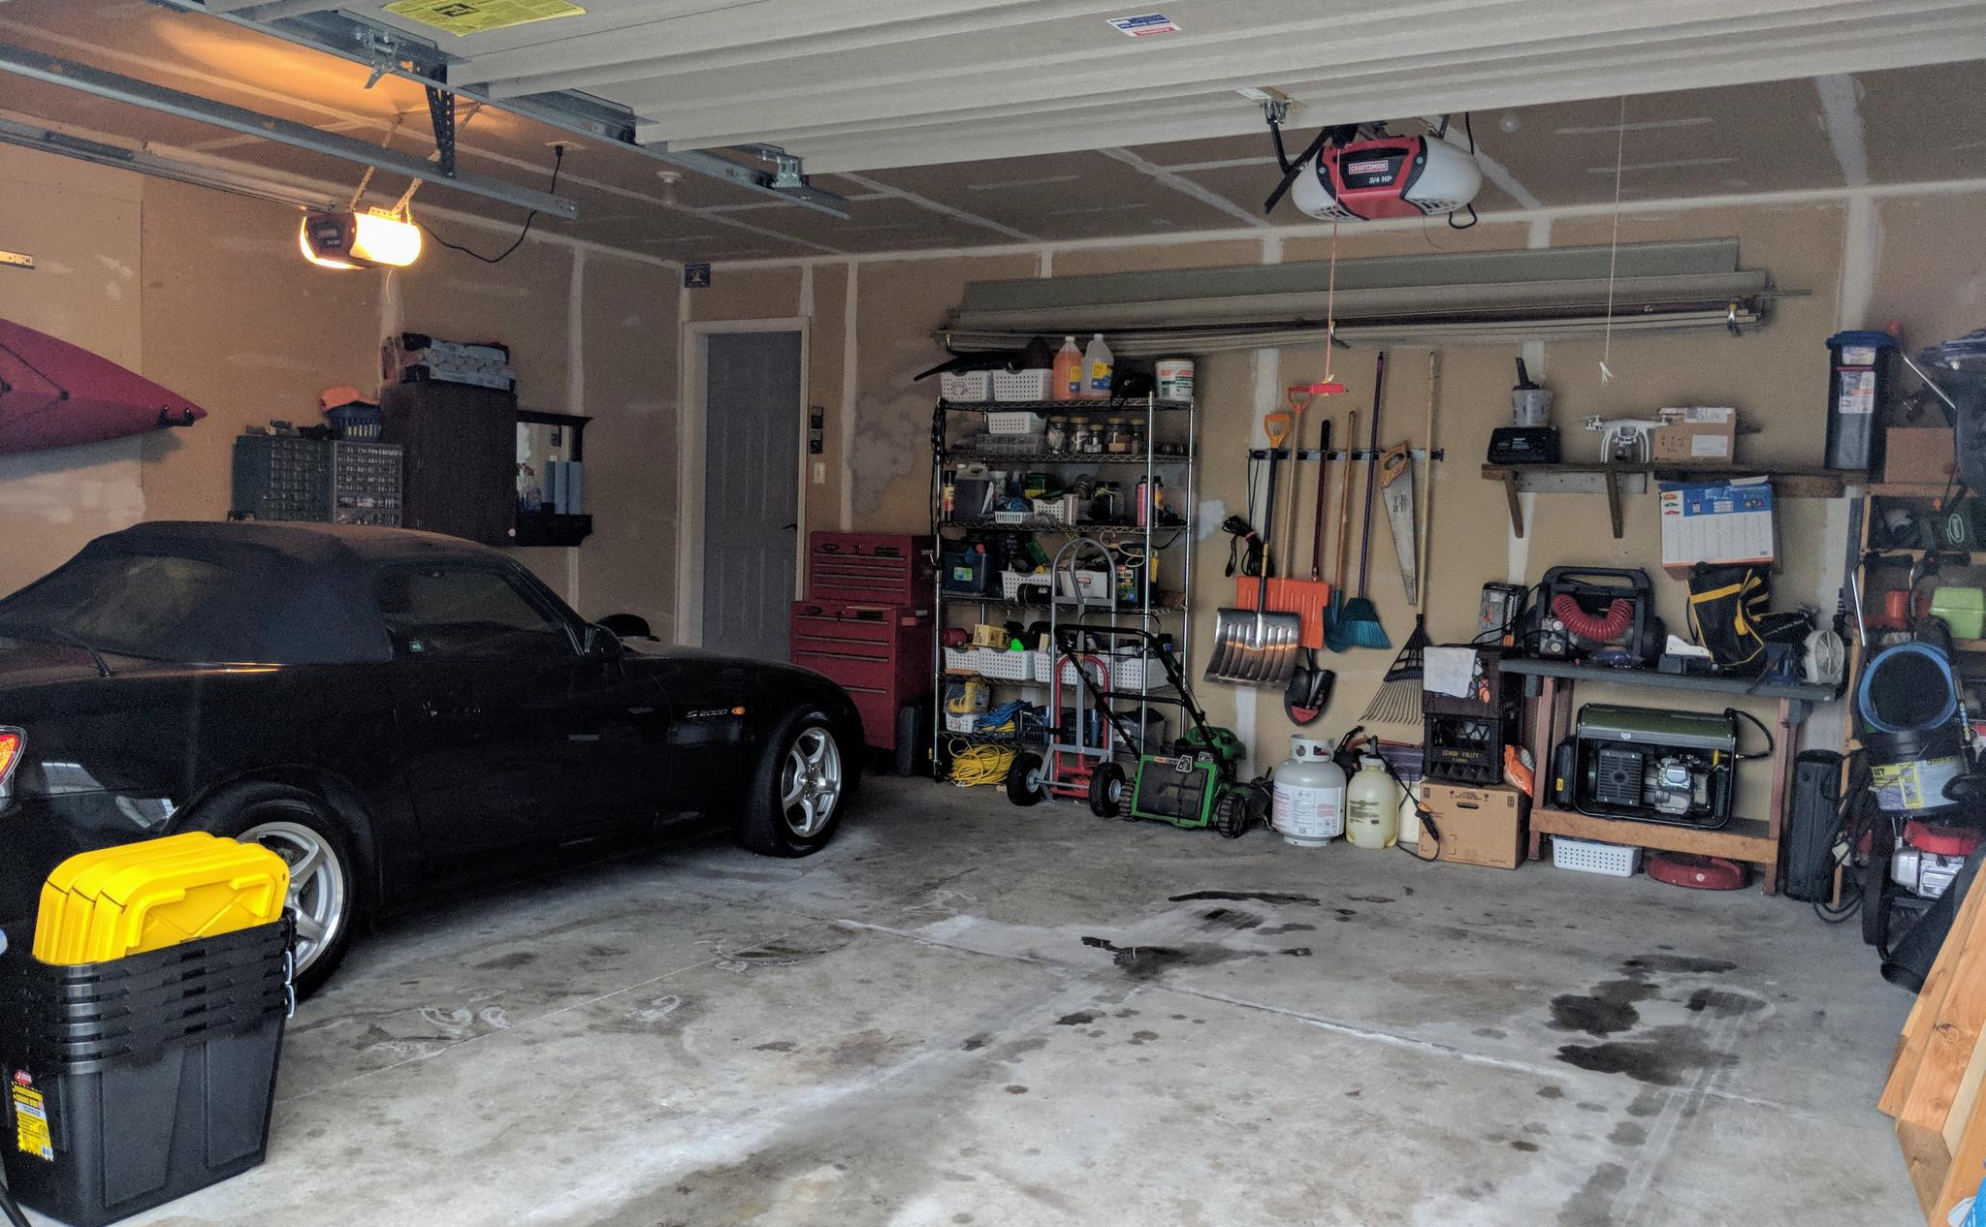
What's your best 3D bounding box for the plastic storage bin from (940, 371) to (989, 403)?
[{"bbox_3d":[-0.070,-1.142,7.911,0.273,0.148,0.320,4,4,30],"label":"plastic storage bin"}]

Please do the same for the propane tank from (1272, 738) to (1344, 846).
[{"bbox_3d":[1.402,0.777,6.843,0.308,0.459,0.308,4,4,31],"label":"propane tank"}]

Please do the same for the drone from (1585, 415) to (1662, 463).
[{"bbox_3d":[2.624,-0.717,6.423,0.285,0.195,0.285,3,4,14],"label":"drone"}]

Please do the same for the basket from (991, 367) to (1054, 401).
[{"bbox_3d":[0.203,-1.123,7.755,0.276,0.148,0.320,4,4,30],"label":"basket"}]

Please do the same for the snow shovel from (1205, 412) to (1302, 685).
[{"bbox_3d":[1.292,-0.306,7.542,0.450,1.310,0.180,4,4,31],"label":"snow shovel"}]

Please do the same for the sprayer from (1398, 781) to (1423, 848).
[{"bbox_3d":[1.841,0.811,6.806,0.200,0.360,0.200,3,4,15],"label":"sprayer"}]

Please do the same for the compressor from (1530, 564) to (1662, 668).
[{"bbox_3d":[2.590,0.012,6.695,0.490,0.410,0.290,4,4,31],"label":"compressor"}]

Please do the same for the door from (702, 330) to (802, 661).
[{"bbox_3d":[-1.408,-0.654,9.263,0.792,2.030,0.045,4,4,30],"label":"door"}]

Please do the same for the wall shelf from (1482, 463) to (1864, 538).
[{"bbox_3d":[2.848,-0.463,6.580,1.460,0.300,0.310,4,4,31],"label":"wall shelf"}]

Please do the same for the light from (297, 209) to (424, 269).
[{"bbox_3d":[-2.258,-1.345,5.556,0.360,0.175,0.280,4,4,31],"label":"light"}]

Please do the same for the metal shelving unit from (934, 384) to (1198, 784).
[{"bbox_3d":[0.344,-0.092,7.914,1.220,1.980,0.460,4,4,31],"label":"metal shelving unit"}]

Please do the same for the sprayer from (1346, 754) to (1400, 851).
[{"bbox_3d":[1.640,0.775,6.648,0.215,0.440,0.215,4,4,26],"label":"sprayer"}]

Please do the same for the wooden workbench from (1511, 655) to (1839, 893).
[{"bbox_3d":[2.820,0.658,6.526,1.250,0.840,0.520,4,4,31],"label":"wooden workbench"}]

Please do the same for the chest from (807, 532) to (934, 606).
[{"bbox_3d":[-0.640,-0.244,8.486,0.670,0.372,0.310,4,4,31],"label":"chest"}]

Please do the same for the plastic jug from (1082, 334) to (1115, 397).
[{"bbox_3d":[0.505,-1.185,7.498,0.150,0.315,0.150,1,4,-10],"label":"plastic jug"}]

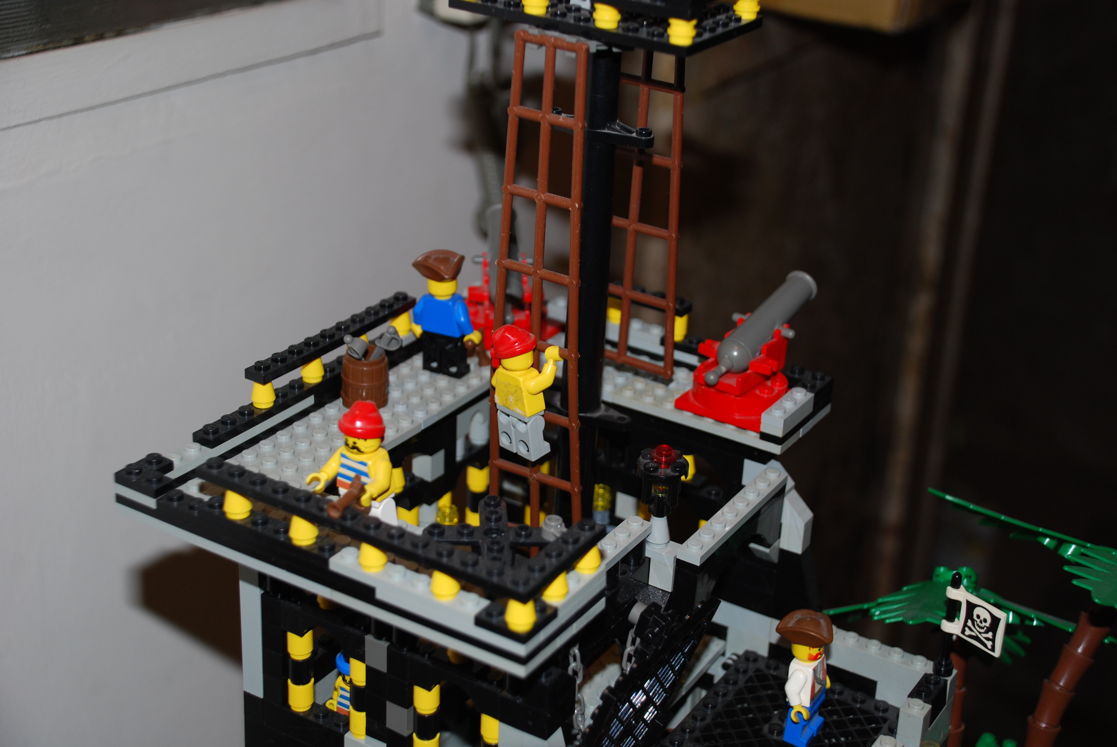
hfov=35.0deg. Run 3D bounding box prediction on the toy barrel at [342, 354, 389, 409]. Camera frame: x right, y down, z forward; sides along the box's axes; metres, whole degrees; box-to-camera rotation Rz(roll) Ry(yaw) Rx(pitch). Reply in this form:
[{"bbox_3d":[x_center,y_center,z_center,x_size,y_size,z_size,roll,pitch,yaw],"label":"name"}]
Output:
[{"bbox_3d":[-0.065,0.001,0.591,0.016,0.019,0.016,2,25,-1],"label":"toy barrel"}]

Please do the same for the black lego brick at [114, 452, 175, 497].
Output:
[{"bbox_3d":[-0.120,0.030,0.527,0.016,0.005,0.016,17,29,28],"label":"black lego brick"}]

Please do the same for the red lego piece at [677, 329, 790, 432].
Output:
[{"bbox_3d":[0.062,-0.003,0.590,0.032,0.029,0.032,17,29,28],"label":"red lego piece"}]

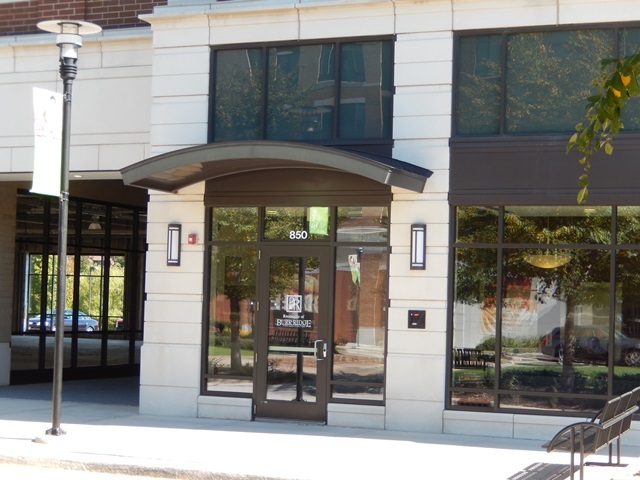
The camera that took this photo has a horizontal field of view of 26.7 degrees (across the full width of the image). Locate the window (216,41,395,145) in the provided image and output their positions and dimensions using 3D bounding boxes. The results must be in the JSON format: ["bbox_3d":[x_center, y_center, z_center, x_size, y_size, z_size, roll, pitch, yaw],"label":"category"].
[{"bbox_3d":[-0.283,-2.072,19.176,2.851,1.477,0.140,0,-3,23],"label":"window"}]

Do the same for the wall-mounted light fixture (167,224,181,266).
[{"bbox_3d":[-2.117,0.070,19.630,0.183,0.605,0.090,0,-3,23],"label":"wall-mounted light fixture"}]

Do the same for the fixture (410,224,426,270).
[{"bbox_3d":[1.321,0.098,18.139,0.183,0.605,0.090,0,-3,23],"label":"fixture"}]

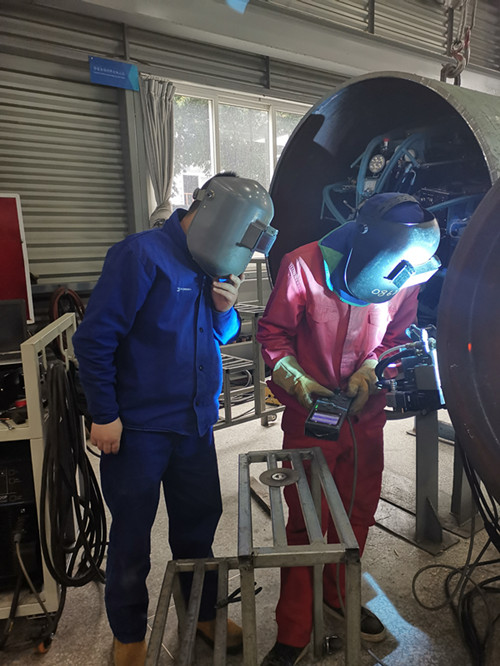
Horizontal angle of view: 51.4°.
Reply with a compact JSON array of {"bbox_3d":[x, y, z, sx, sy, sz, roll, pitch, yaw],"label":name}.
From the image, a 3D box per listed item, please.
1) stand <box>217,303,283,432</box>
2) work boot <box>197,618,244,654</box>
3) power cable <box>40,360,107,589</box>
[{"bbox_3d":[-0.042,0.239,4.178,0.550,0.970,0.800,7,13,44],"label":"stand"},{"bbox_3d":[-0.118,1.022,1.905,0.110,0.140,0.295,-10,12,-41],"label":"work boot"},{"bbox_3d":[-0.642,0.507,1.890,0.180,0.840,0.300,-3,10,-6],"label":"power cable"}]

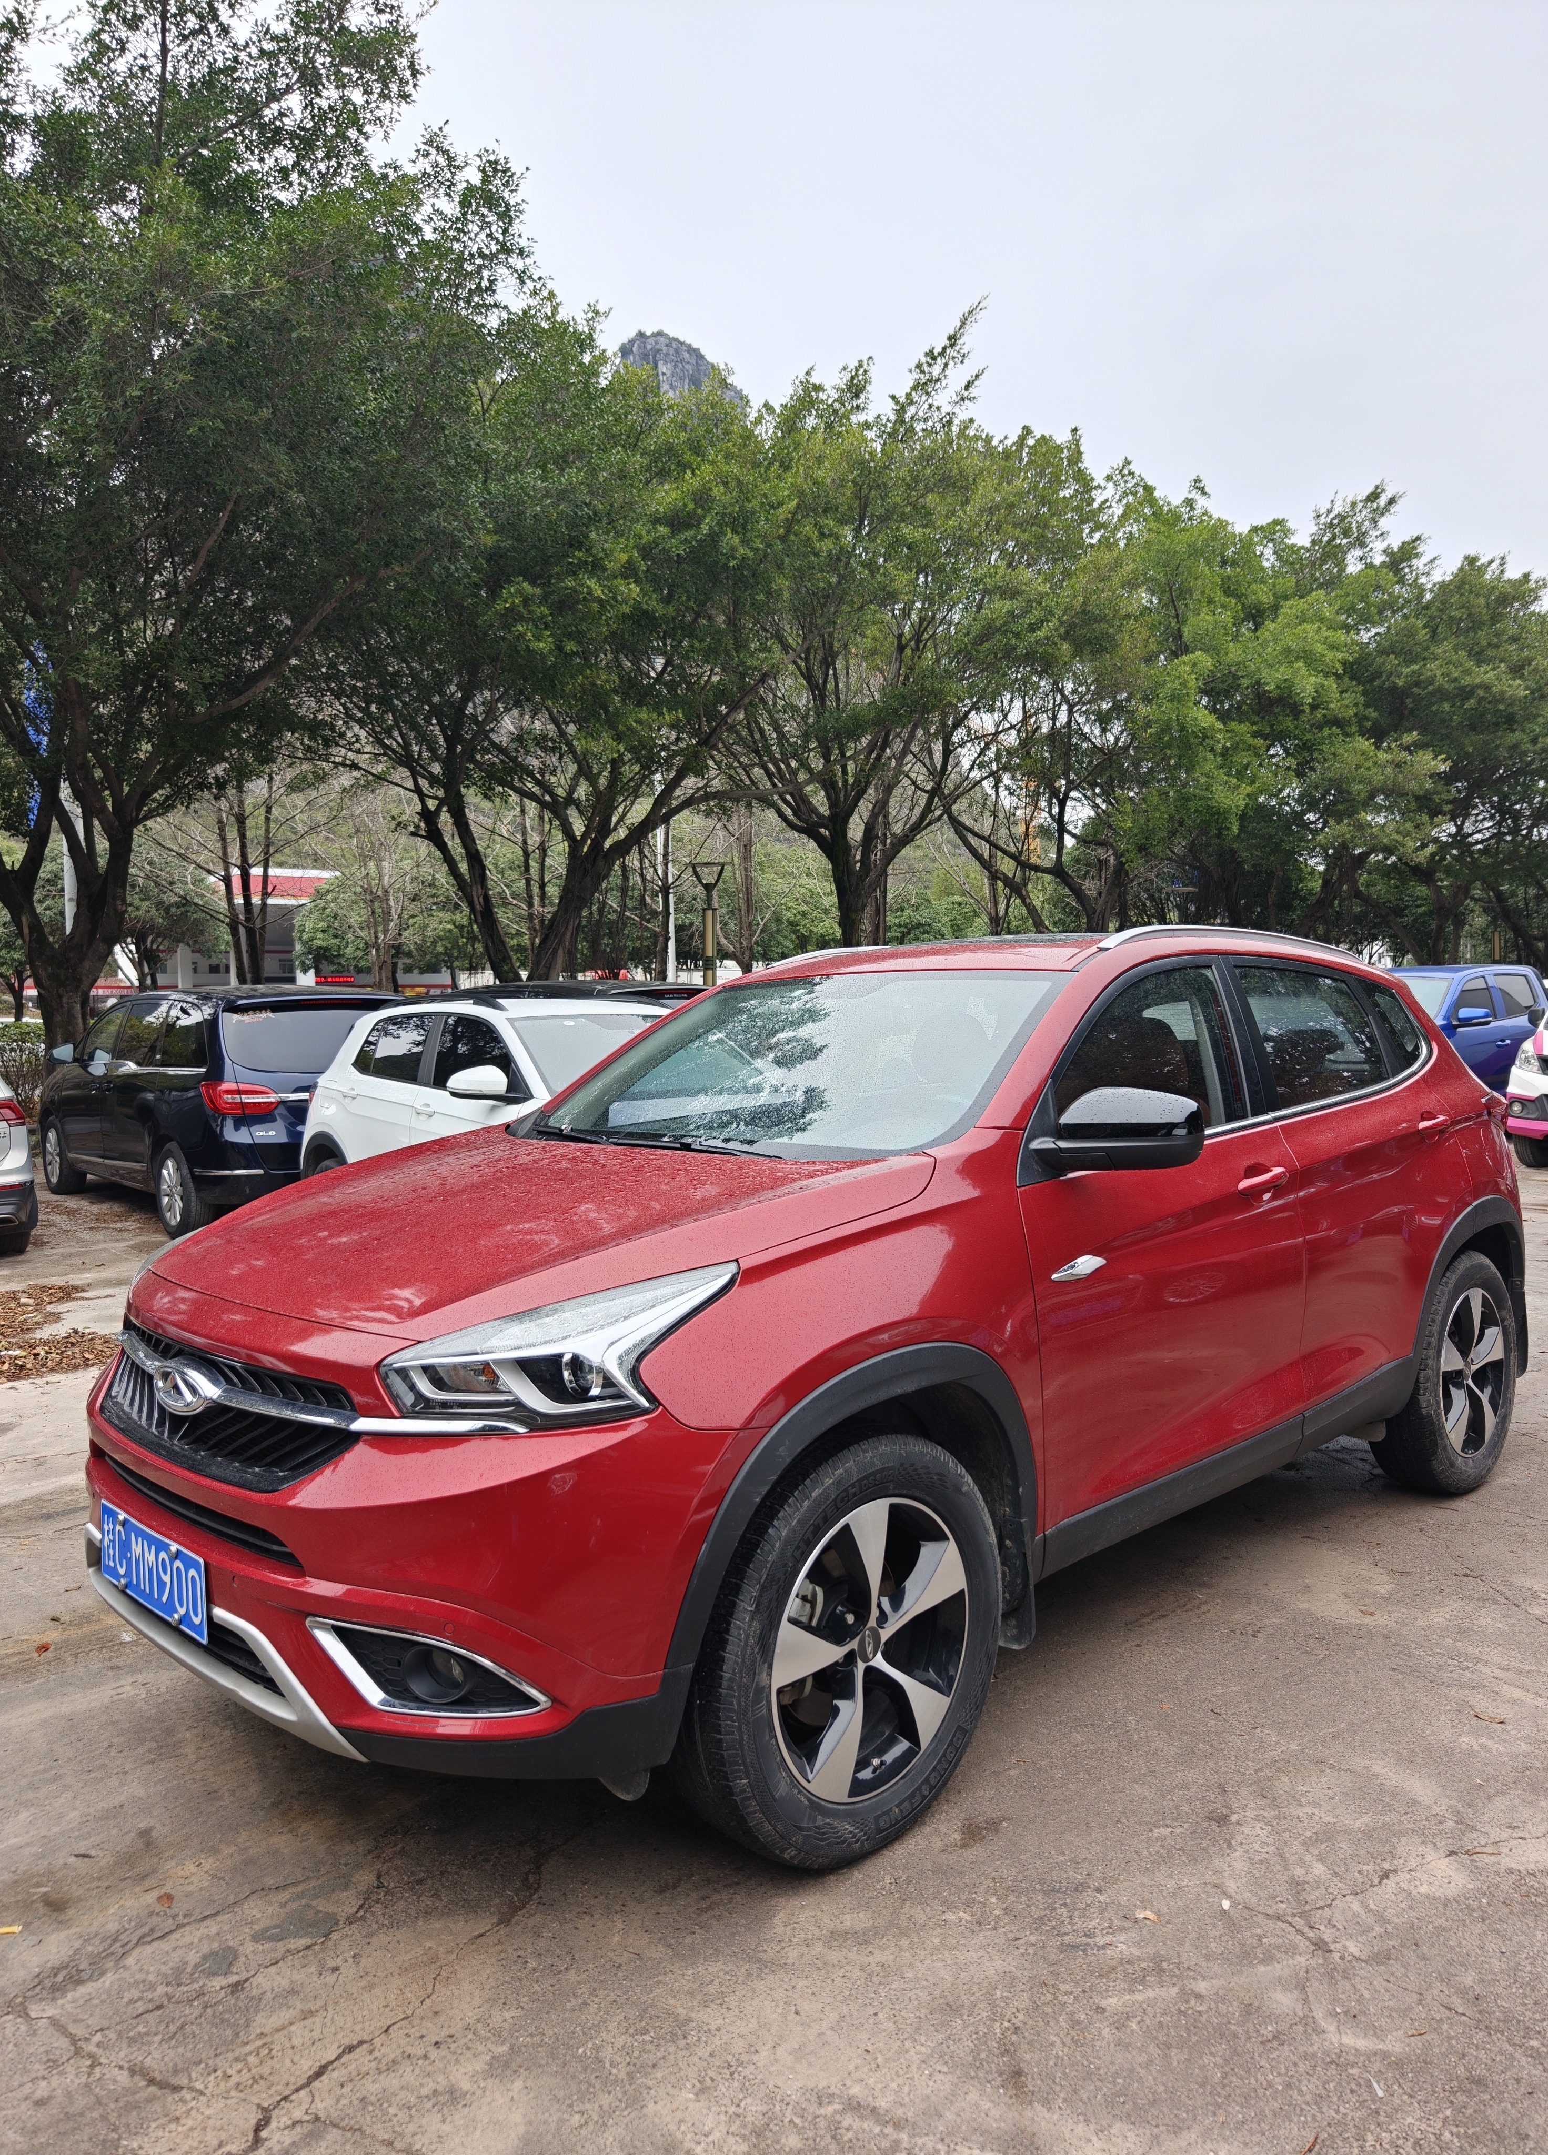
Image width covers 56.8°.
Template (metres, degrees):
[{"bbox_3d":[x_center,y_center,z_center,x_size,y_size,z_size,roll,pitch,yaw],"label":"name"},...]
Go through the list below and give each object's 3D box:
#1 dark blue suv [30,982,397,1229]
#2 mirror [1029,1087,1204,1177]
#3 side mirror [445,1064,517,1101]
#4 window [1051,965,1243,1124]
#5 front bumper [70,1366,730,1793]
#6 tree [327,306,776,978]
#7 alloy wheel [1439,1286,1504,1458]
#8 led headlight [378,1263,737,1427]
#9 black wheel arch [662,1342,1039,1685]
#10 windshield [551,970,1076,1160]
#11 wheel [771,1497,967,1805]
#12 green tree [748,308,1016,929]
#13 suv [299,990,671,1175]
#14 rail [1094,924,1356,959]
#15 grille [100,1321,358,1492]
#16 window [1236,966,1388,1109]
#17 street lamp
[{"bbox_3d":[-4.620,0.170,11.950,1.880,1.800,5.150,-3,4,-40],"label":"dark blue suv"},{"bbox_3d":[0.667,0.099,2.758,0.210,0.178,0.240,-2,2,-45],"label":"mirror"},{"bbox_3d":[-1.545,0.023,7.472,0.270,0.175,0.170,-2,2,-42],"label":"side mirror"},{"bbox_3d":[0.799,-0.067,3.165,0.870,0.370,0.160,-2,2,-45],"label":"window"},{"bbox_3d":[-0.883,0.764,2.550,0.490,0.590,1.800,-2,2,-45],"label":"front bumper"},{"bbox_3d":[-2.850,-4.250,18.300,6.100,9.900,6.100,-1,2,0],"label":"tree"},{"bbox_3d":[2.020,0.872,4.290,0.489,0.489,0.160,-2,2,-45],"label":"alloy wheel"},{"bbox_3d":[-0.304,0.405,2.171,0.520,0.220,0.340,-2,2,-45],"label":"led headlight"},{"bbox_3d":[0.116,0.657,2.346,0.890,0.420,0.150,-2,2,-45],"label":"black wheel arch"},{"bbox_3d":[0.018,-0.053,3.437,1.420,0.140,0.840,0,34,45],"label":"windshield"},{"bbox_3d":[0.106,0.940,2.430,0.486,0.486,0.185,-2,2,-45],"label":"wheel"},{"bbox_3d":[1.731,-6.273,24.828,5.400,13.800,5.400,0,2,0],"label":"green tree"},{"bbox_3d":[-1.171,0.321,8.378,1.800,1.620,4.250,-2,2,-42],"label":"suv"},{"bbox_3d":[1.307,-0.363,3.913,1.520,0.090,0.060,-2,2,-45],"label":"rail"},{"bbox_3d":[-0.966,0.547,2.463,0.140,0.210,0.940,-2,2,-45],"label":"grille"},{"bbox_3d":[1.448,-0.102,3.822,0.740,0.390,0.060,-2,-20,-45],"label":"window"},{"bbox_3d":[-0.900,-1.170,20.200,0.450,3.750,0.450,-1,2,0],"label":"street lamp"}]

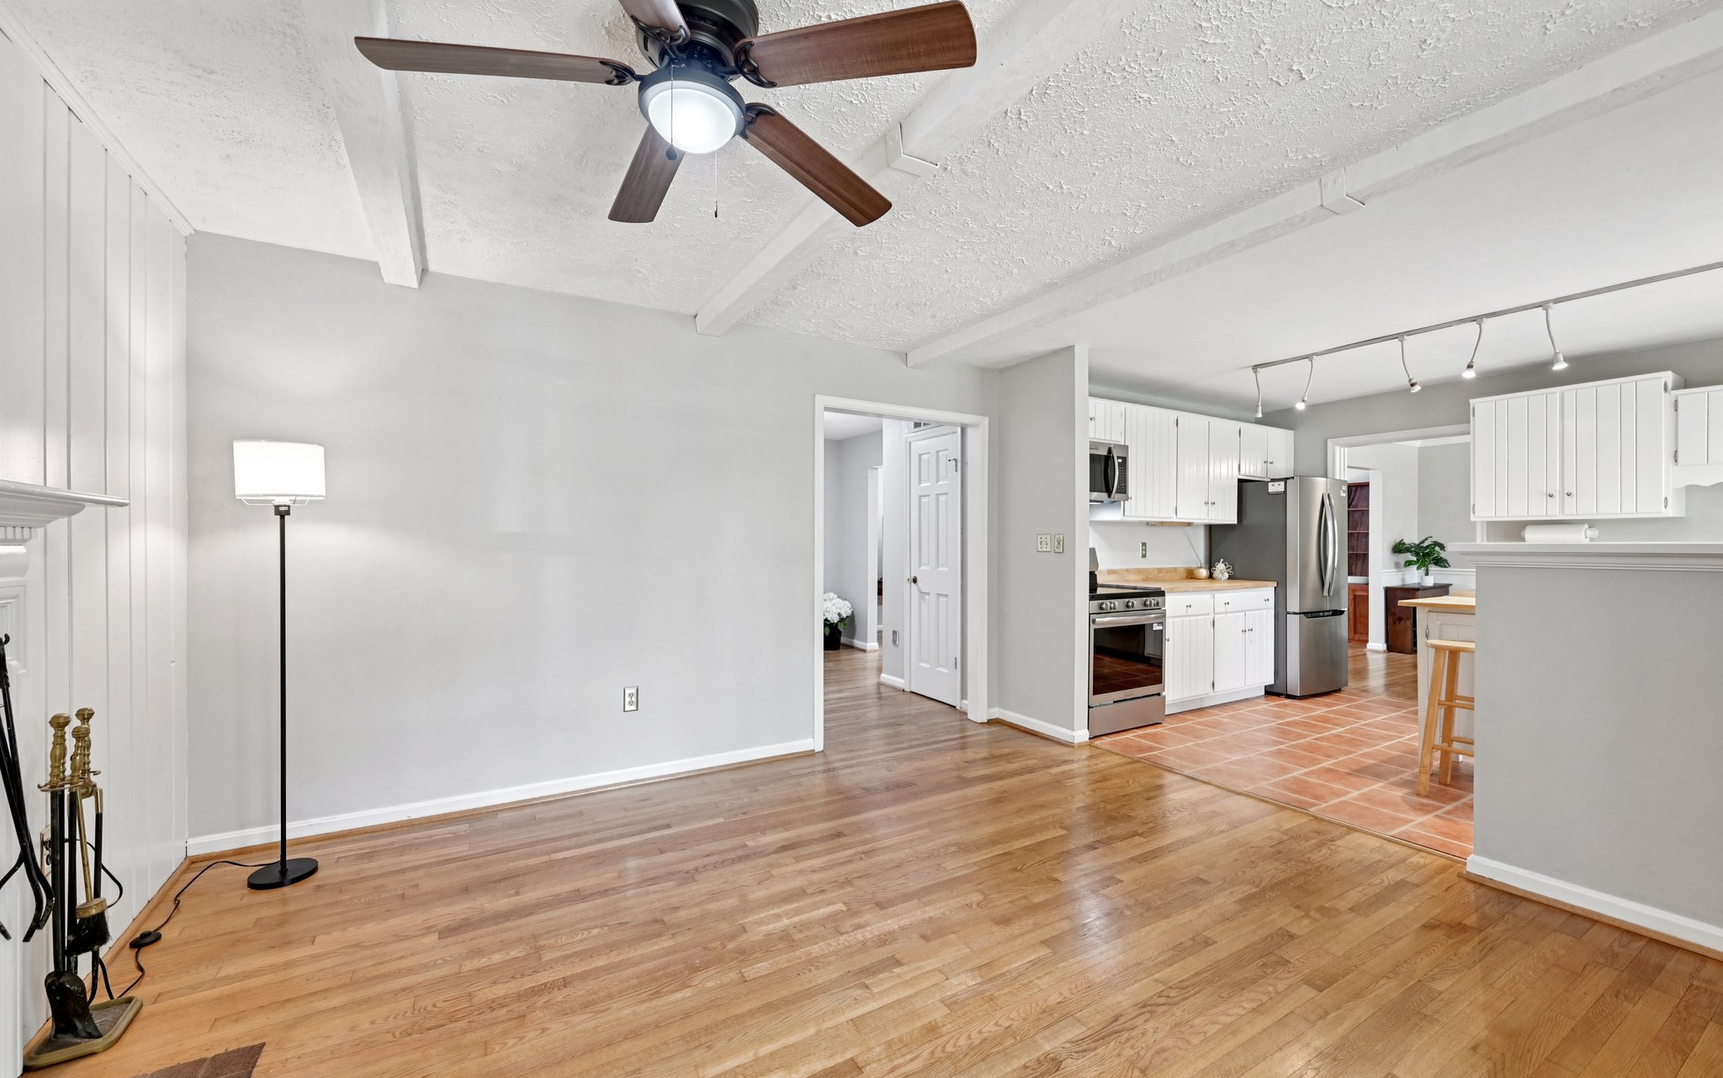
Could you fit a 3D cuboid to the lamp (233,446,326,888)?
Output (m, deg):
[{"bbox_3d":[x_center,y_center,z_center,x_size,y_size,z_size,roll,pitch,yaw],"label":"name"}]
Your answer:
[{"bbox_3d":[-2.165,0.446,2.500,0.255,1.618,0.255,0,0,-30],"label":"lamp"}]

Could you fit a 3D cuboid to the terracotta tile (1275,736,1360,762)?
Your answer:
[{"bbox_3d":[2.736,1.259,3.990,0.290,0.012,0.272,0,0,-30],"label":"terracotta tile"}]

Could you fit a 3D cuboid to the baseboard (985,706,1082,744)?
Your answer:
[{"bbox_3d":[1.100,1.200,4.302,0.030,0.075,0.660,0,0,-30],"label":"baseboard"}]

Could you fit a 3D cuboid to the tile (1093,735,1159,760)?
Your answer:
[{"bbox_3d":[1.635,1.259,4.054,0.305,0.012,0.272,0,0,-30],"label":"tile"}]

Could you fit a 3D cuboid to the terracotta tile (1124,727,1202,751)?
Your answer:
[{"bbox_3d":[1.889,1.255,4.183,0.293,0.010,0.290,0,-1,-30],"label":"terracotta tile"}]

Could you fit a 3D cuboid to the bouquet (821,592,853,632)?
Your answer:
[{"bbox_3d":[-0.372,0.863,7.880,0.500,0.470,0.480,0,-1,0],"label":"bouquet"}]

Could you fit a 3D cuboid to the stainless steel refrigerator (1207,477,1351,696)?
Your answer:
[{"bbox_3d":[3.549,0.387,5.659,0.770,1.735,0.800,0,0,-30],"label":"stainless steel refrigerator"}]

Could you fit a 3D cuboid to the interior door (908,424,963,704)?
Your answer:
[{"bbox_3d":[0.578,0.246,5.221,0.036,2.030,0.615,0,-1,-30],"label":"interior door"}]

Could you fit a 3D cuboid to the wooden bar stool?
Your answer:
[{"bbox_3d":[2.895,0.868,3.175,0.340,0.737,0.340,0,-1,-30],"label":"wooden bar stool"}]

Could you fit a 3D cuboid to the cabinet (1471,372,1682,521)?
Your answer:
[{"bbox_3d":[4.619,-0.550,4.361,0.335,0.845,0.905,0,0,-30],"label":"cabinet"}]

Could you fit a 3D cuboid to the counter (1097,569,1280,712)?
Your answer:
[{"bbox_3d":[2.517,0.770,5.206,1.410,0.970,0.660,0,0,-30],"label":"counter"}]

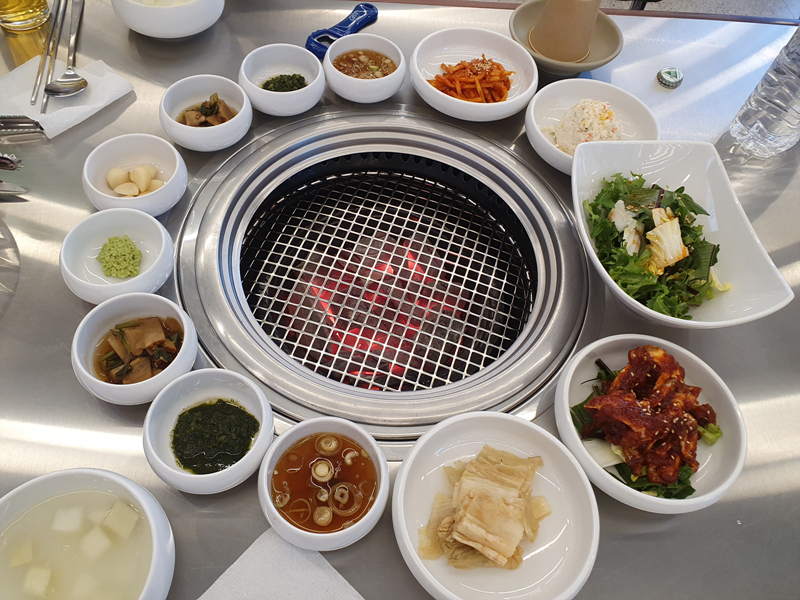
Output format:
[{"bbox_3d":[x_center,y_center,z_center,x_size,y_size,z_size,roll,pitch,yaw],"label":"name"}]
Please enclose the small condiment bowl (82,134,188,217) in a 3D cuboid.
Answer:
[{"bbox_3d":[-0.239,-0.110,0.550,0.088,0.038,0.088,2,57,-3],"label":"small condiment bowl"}]

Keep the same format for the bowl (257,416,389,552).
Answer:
[{"bbox_3d":[-0.052,0.126,0.414,0.088,0.038,0.088,2,57,-3],"label":"bowl"}]

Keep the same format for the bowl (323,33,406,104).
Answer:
[{"bbox_3d":[-0.039,-0.250,0.657,0.088,0.038,0.088,2,57,-3],"label":"bowl"}]

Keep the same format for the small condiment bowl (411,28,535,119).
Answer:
[{"bbox_3d":[0.082,-0.248,0.670,0.140,0.034,0.140,2,57,-3],"label":"small condiment bowl"}]

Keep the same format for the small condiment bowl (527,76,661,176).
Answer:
[{"bbox_3d":[0.201,-0.176,0.633,0.140,0.034,0.140,7,57,0],"label":"small condiment bowl"}]

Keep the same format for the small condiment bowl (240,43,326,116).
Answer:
[{"bbox_3d":[-0.124,-0.230,0.637,0.088,0.038,0.088,2,57,-3],"label":"small condiment bowl"}]

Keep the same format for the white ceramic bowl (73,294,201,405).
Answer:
[{"bbox_3d":[-0.199,0.038,0.458,0.088,0.038,0.088,2,57,-3],"label":"white ceramic bowl"}]

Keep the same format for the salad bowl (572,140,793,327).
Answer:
[{"bbox_3d":[0.221,-0.042,0.524,0.156,0.070,0.190,-1,57,-6],"label":"salad bowl"}]

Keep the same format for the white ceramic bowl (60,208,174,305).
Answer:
[{"bbox_3d":[-0.233,-0.034,0.501,0.088,0.038,0.088,2,57,-3],"label":"white ceramic bowl"}]

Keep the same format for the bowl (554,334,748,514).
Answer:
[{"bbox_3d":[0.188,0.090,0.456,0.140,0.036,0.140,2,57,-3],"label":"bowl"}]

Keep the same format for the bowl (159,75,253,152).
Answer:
[{"bbox_3d":[-0.192,-0.184,0.602,0.088,0.038,0.088,2,57,-3],"label":"bowl"}]

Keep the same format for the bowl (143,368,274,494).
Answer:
[{"bbox_3d":[-0.134,0.093,0.427,0.088,0.038,0.088,2,57,-3],"label":"bowl"}]

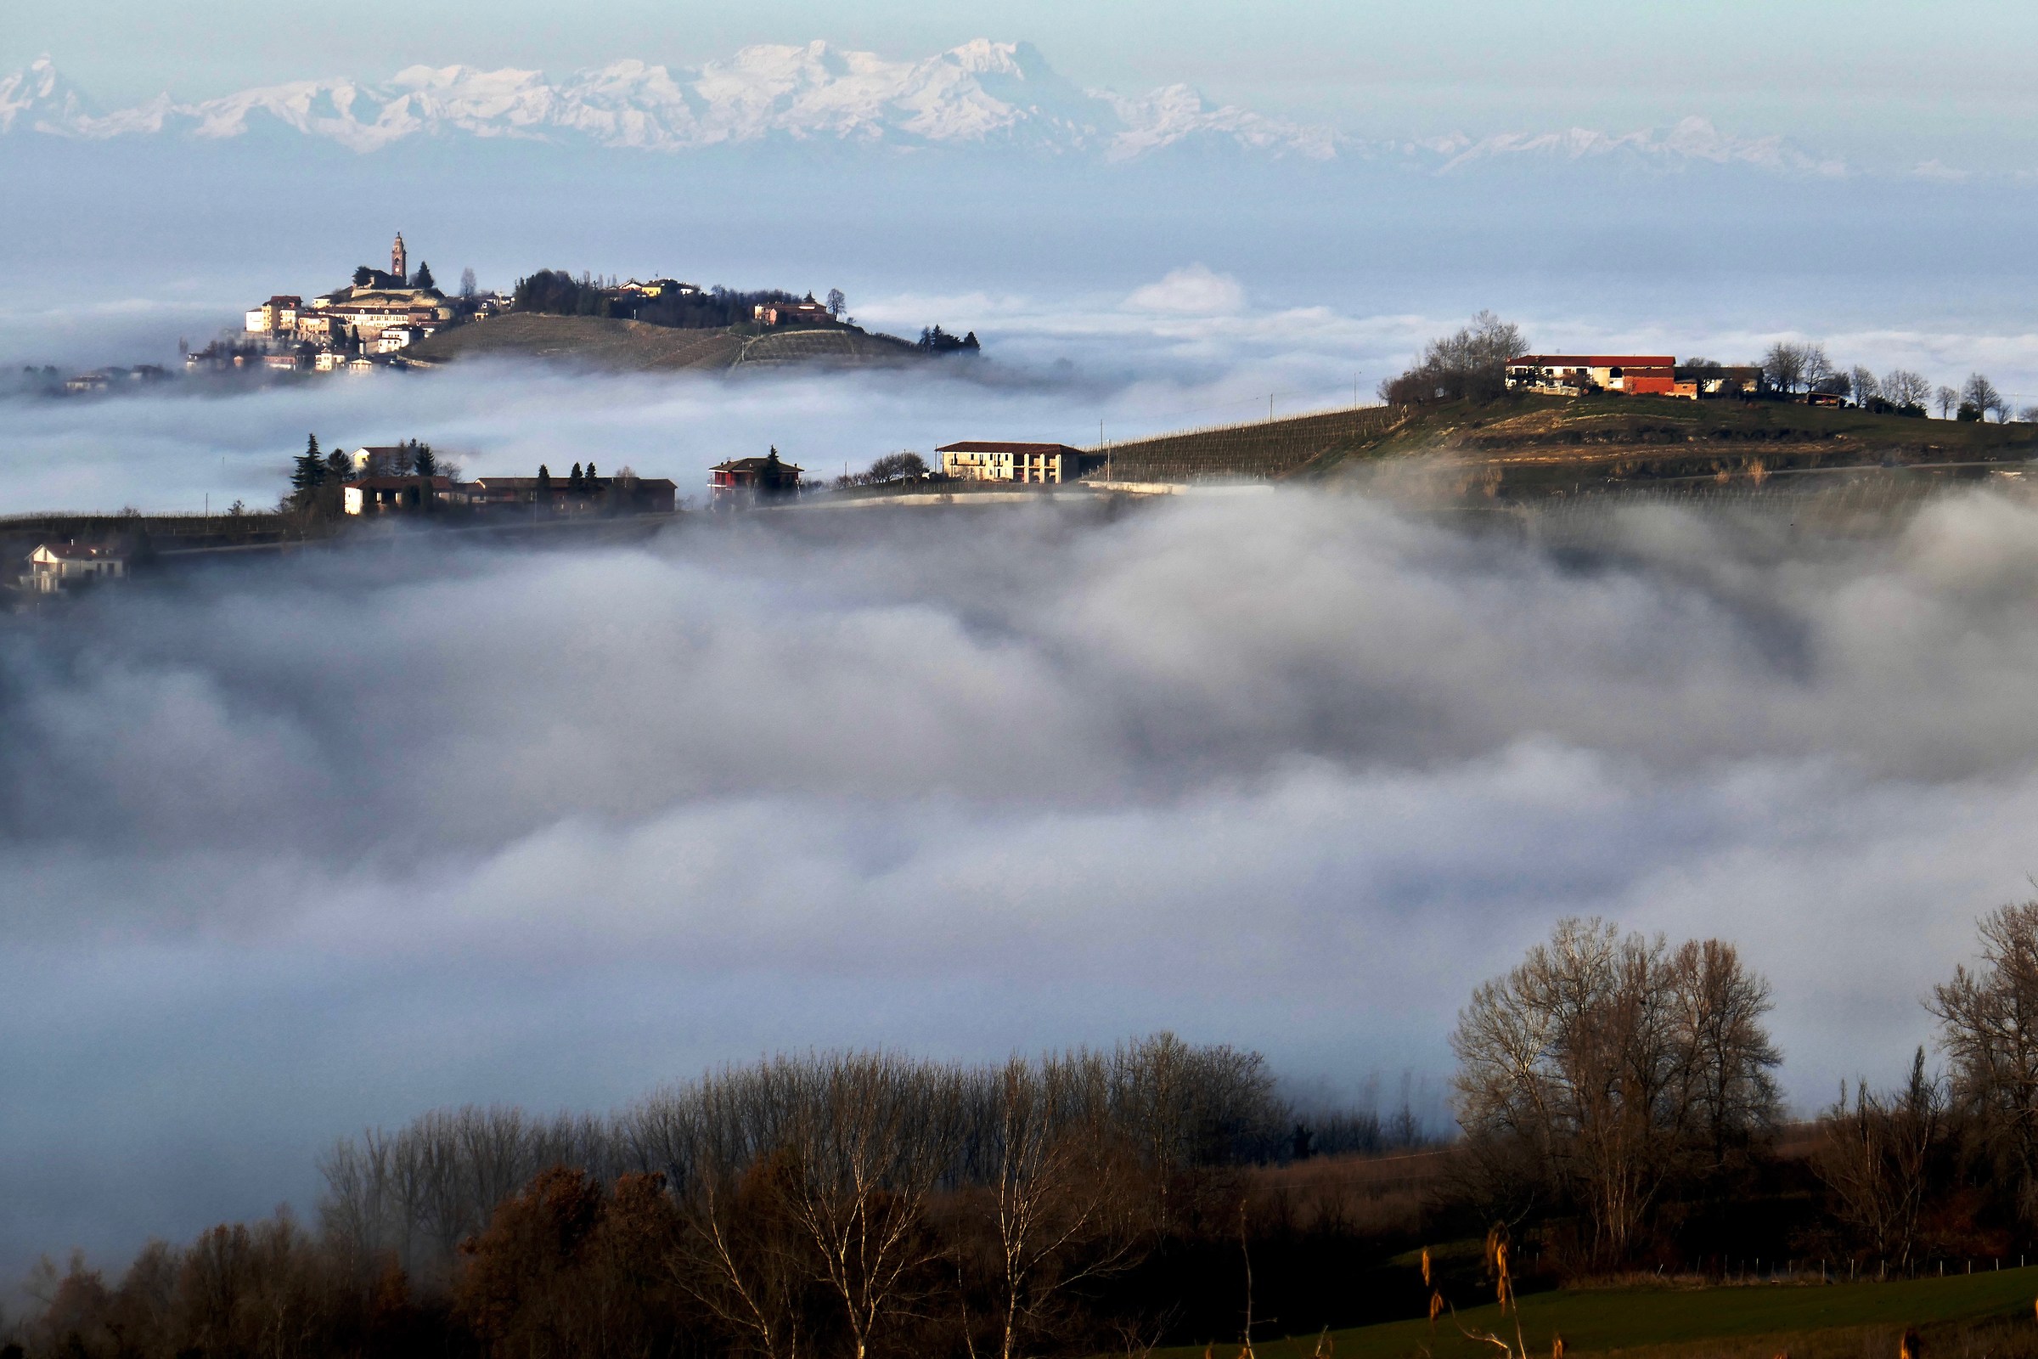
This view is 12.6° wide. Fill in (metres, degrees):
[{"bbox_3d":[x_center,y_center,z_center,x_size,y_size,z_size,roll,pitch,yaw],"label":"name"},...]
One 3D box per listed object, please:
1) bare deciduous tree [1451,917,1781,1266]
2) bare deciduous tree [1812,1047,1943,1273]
[{"bbox_3d":[38.180,26.280,590.000,21.070,22.200,18.550,0,2,0],"label":"bare deciduous tree"},{"bbox_3d":[54.740,30.450,588.000,8.320,14.010,7.900,0,2,0],"label":"bare deciduous tree"}]

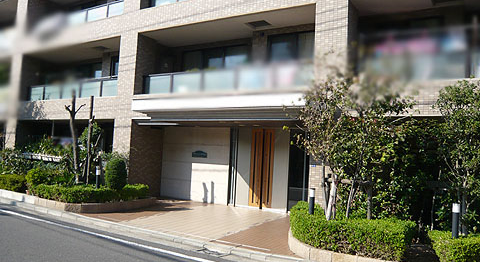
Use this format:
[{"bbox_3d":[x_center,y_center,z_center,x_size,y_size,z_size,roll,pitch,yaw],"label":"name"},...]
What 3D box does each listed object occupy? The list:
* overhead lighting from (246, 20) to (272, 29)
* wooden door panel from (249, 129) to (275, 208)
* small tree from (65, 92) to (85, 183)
[{"bbox_3d":[0.570,-3.050,11.078,0.640,0.080,0.500,1,-4,31],"label":"overhead lighting"},{"bbox_3d":[0.661,1.103,11.495,0.740,2.270,0.080,1,-4,31],"label":"wooden door panel"},{"bbox_3d":[-4.798,0.222,11.229,0.500,2.850,0.450,4,-4,-23],"label":"small tree"}]

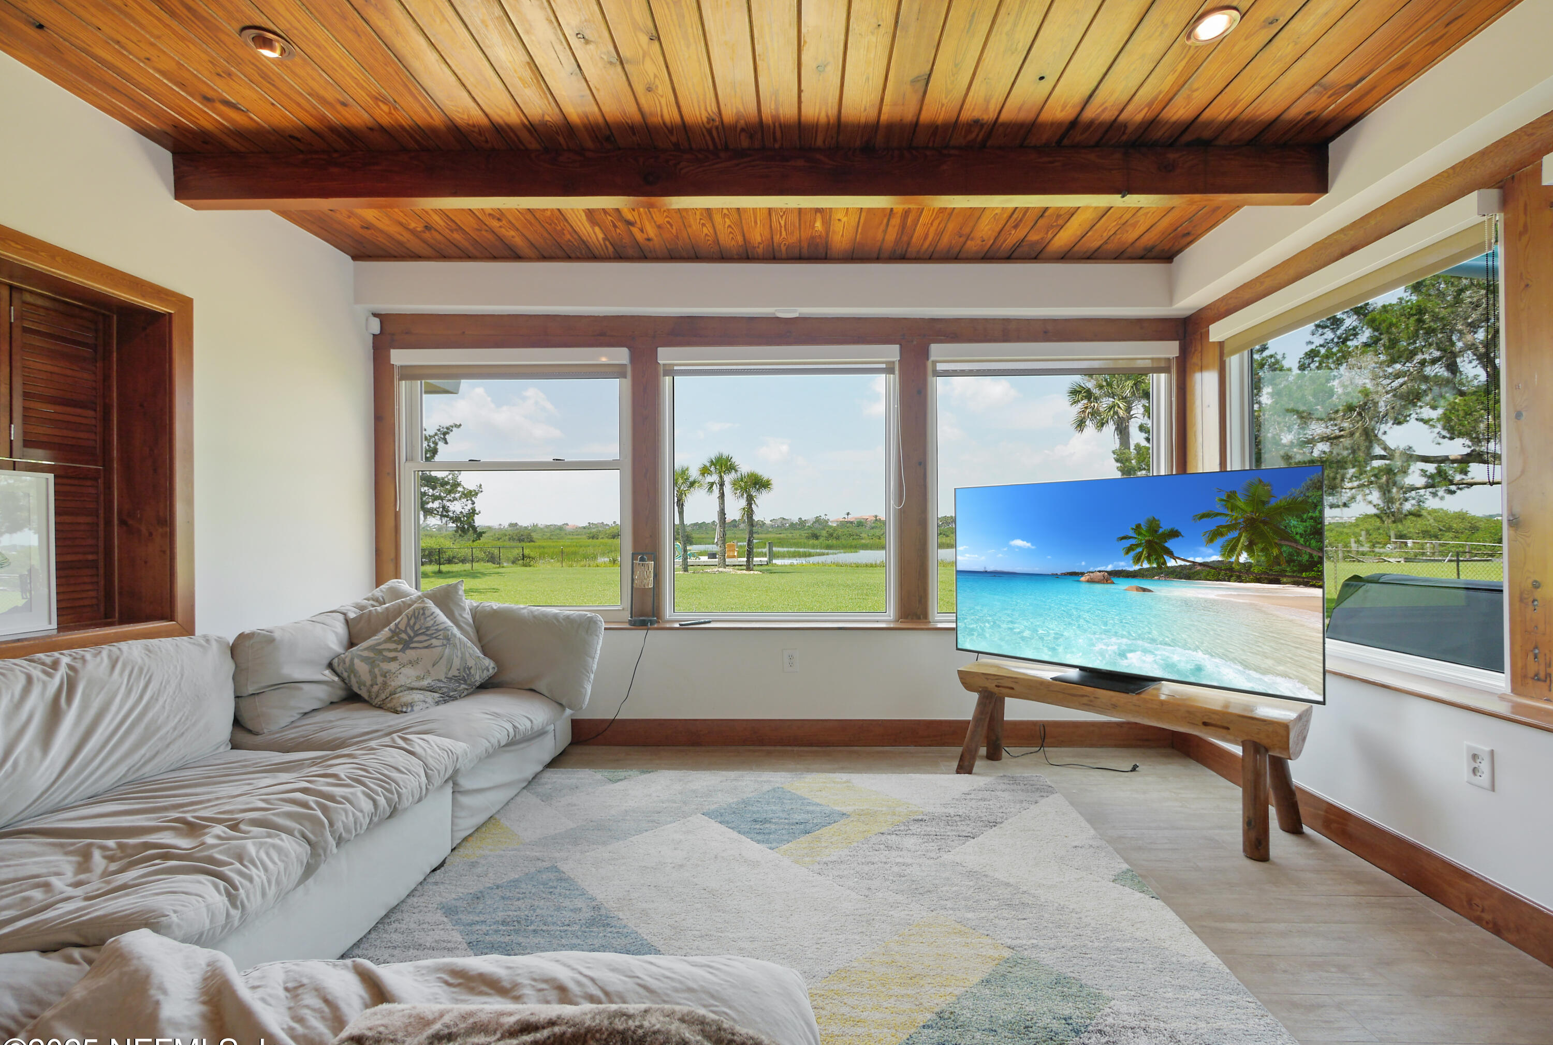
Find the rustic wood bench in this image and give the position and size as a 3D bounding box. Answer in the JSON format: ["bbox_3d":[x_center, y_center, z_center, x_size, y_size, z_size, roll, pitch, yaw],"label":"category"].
[{"bbox_3d":[1.408,0.922,2.647,1.260,0.462,0.395,-1,-1,44],"label":"rustic wood bench"}]

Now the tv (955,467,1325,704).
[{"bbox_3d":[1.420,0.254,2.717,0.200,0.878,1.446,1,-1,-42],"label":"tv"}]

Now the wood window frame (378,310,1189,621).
[{"bbox_3d":[0.015,-0.283,3.340,4.290,1.650,0.140,0,-1,1],"label":"wood window frame"}]

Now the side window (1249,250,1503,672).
[{"bbox_3d":[2.285,-0.200,2.520,0.080,1.380,1.150,0,-1,2],"label":"side window"}]

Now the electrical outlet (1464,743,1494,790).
[{"bbox_3d":[1.985,0.690,1.775,0.012,0.115,0.073,0,-1,2],"label":"electrical outlet"}]

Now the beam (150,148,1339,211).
[{"bbox_3d":[-0.107,-1.288,2.355,4.250,0.180,0.085,0,-1,1],"label":"beam"}]

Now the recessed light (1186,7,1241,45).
[{"bbox_3d":[1.228,-1.385,1.762,0.126,0.025,0.126,0,-1,1],"label":"recessed light"}]

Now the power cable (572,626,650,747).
[{"bbox_3d":[-0.858,0.842,3.245,0.400,0.600,0.070,0,-1,1],"label":"power cable"}]

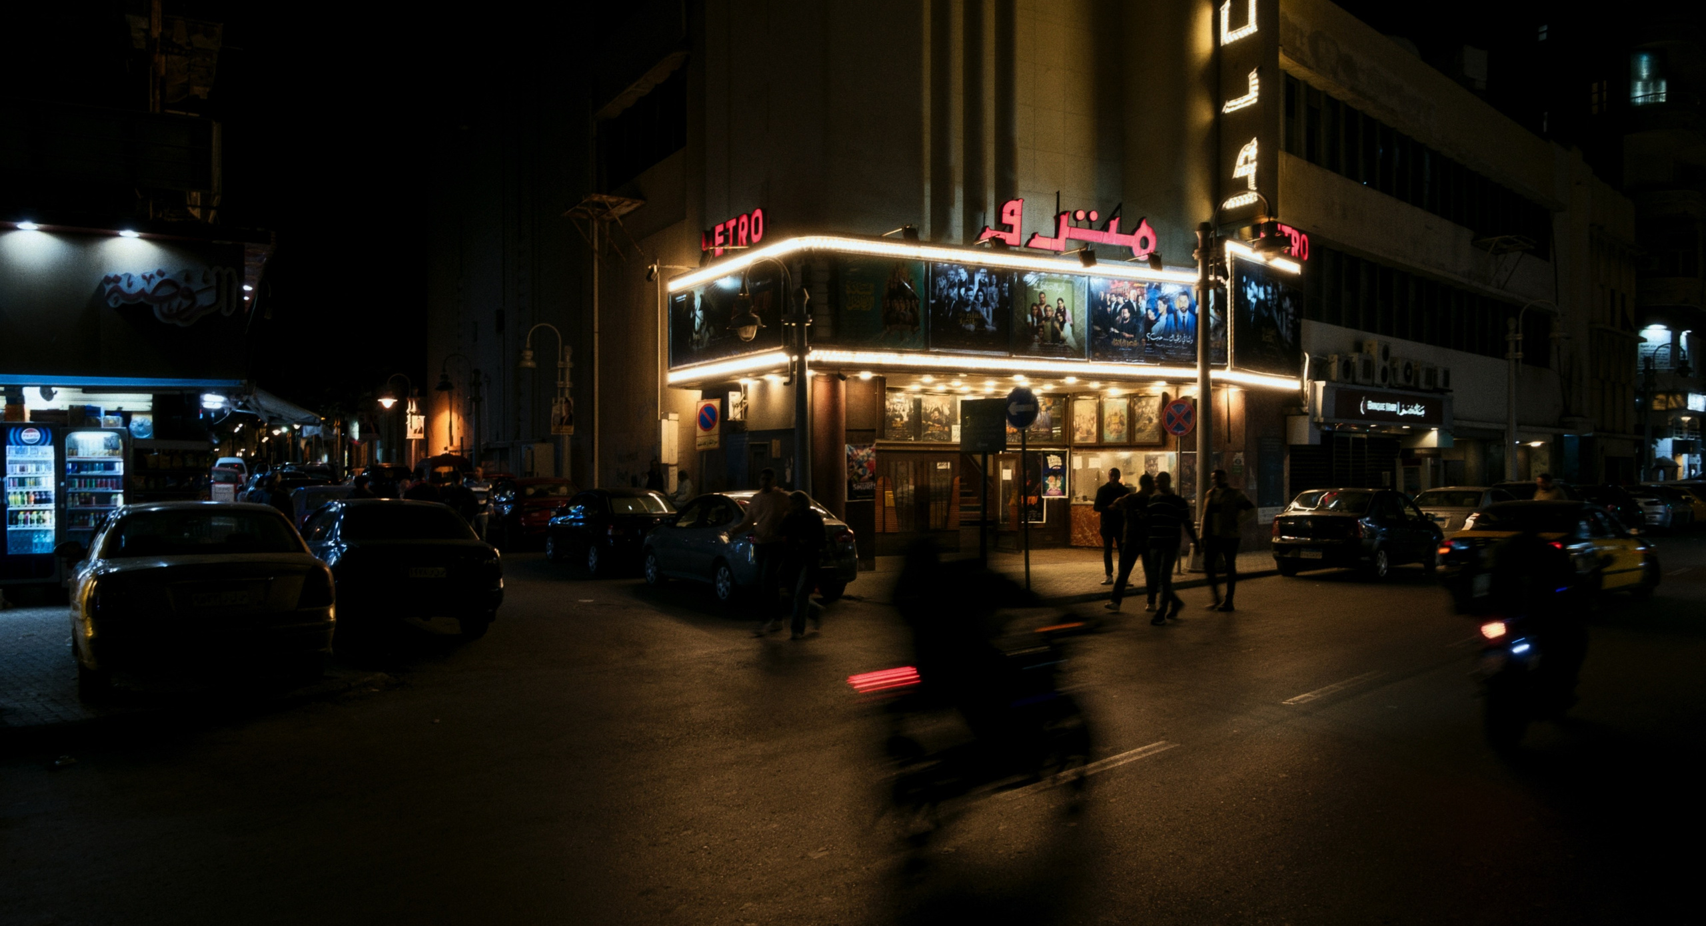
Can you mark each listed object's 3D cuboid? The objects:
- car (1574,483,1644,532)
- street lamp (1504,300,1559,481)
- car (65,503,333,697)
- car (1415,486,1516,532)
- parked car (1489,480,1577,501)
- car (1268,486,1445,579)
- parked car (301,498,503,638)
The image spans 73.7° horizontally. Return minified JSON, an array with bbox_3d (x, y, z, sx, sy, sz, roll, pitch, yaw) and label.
[{"bbox_3d":[20.000,1.292,30.491,4.200,1.450,1.740,0,-1,-44],"label":"car"},{"bbox_3d":[18.030,-1.304,30.000,1.650,6.150,0.600,0,0,44],"label":"street lamp"},{"bbox_3d":[-5.760,1.040,9.872,1.680,1.400,4.260,0,-1,-35],"label":"car"},{"bbox_3d":[12.750,1.218,23.391,4.300,1.420,1.690,0,-1,-44],"label":"car"},{"bbox_3d":[16.500,1.152,27.500,1.720,1.530,4.250,0,0,44],"label":"parked car"},{"bbox_3d":[8.840,1.159,19.800,1.740,1.490,4.240,0,0,42],"label":"car"},{"bbox_3d":[-5.360,1.167,12.950,1.700,1.450,4.380,0,0,-33],"label":"parked car"}]

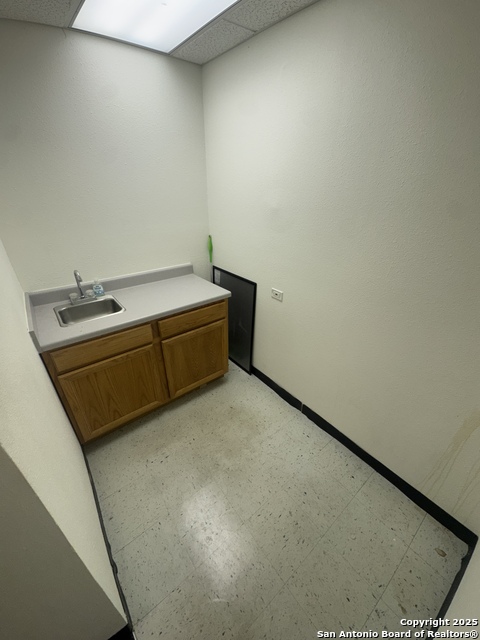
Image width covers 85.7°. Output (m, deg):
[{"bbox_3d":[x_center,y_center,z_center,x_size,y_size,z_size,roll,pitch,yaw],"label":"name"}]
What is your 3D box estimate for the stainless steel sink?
[{"bbox_3d":[-1.036,-0.008,1.819,0.387,0.156,0.341,-20,34,-33],"label":"stainless steel sink"}]

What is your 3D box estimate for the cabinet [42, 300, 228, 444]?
[{"bbox_3d":[-0.778,0.263,2.159,1.236,0.862,0.607,-20,34,-33],"label":"cabinet"}]

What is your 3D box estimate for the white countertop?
[{"bbox_3d":[-0.767,-0.178,1.926,1.276,0.135,0.637,-20,34,-33],"label":"white countertop"}]

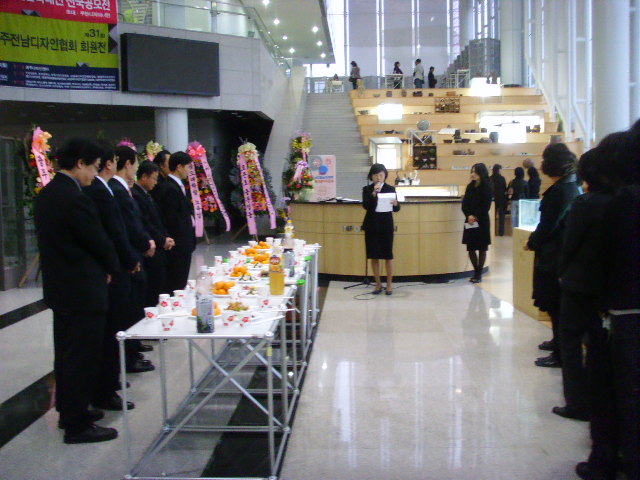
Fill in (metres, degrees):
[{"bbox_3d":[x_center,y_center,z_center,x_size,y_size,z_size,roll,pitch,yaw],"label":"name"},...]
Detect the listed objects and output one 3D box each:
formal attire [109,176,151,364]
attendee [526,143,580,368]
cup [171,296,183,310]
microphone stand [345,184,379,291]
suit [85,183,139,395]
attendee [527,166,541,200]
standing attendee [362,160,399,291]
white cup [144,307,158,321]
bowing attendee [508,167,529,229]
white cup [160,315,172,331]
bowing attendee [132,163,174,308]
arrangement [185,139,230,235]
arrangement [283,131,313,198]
[{"bbox_3d":[-1.535,0.246,5.668,0.420,1.450,0.500,-1,6,-6],"label":"formal attire"},{"bbox_3d":[1.794,0.102,5.521,0.420,1.640,0.480,1,5,23],"label":"attendee"},{"bbox_3d":[-0.855,0.377,4.291,0.071,0.073,0.071,-1,6,0],"label":"cup"},{"bbox_3d":[0.602,-0.089,9.440,0.520,1.400,0.470,0,5,4],"label":"microphone stand"},{"bbox_3d":[-1.349,0.326,4.687,0.380,1.450,0.500,-2,5,-4],"label":"suit"},{"bbox_3d":[5.117,-0.973,17.254,0.450,1.600,0.320,-1,5,-2],"label":"attendee"},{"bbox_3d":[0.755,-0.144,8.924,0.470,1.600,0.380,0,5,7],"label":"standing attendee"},{"bbox_3d":[-0.879,0.380,3.781,0.071,0.068,0.071,-1,5,0],"label":"white cup"},{"bbox_3d":[4.171,-0.750,15.123,0.450,1.550,0.380,-1,5,-6],"label":"bowing attendee"},{"bbox_3d":[-0.735,0.402,3.498,0.071,0.068,0.071,-1,5,0],"label":"white cup"},{"bbox_3d":[-1.503,0.127,6.231,0.450,1.620,0.520,-1,6,-2],"label":"bowing attendee"},{"bbox_3d":[-2.551,-1.099,16.144,0.950,2.160,0.500,-4,6,-32],"label":"arrangement"},{"bbox_3d":[-0.321,-1.064,10.448,0.460,1.020,0.400,-1,5,-6],"label":"arrangement"}]

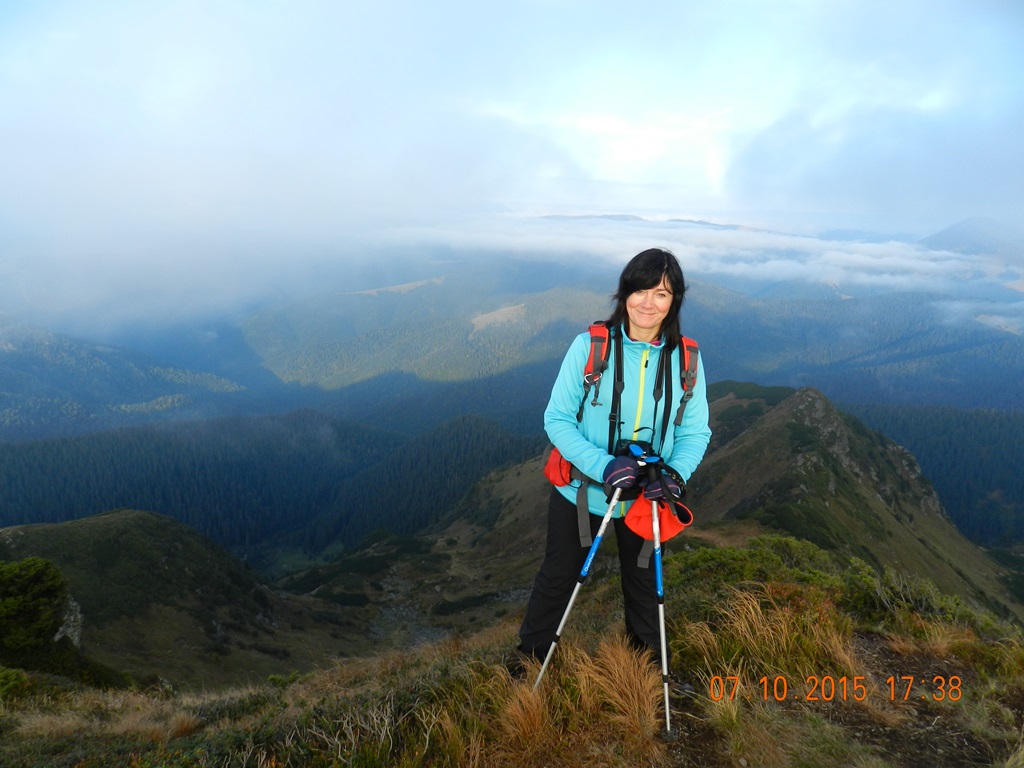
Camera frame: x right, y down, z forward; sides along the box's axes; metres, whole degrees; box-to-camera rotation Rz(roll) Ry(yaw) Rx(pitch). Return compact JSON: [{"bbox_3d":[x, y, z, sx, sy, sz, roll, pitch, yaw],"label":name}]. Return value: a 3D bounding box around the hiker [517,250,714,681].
[{"bbox_3d":[0.344,0.362,2.280,0.620,1.590,0.500,2,14,0],"label":"hiker"}]

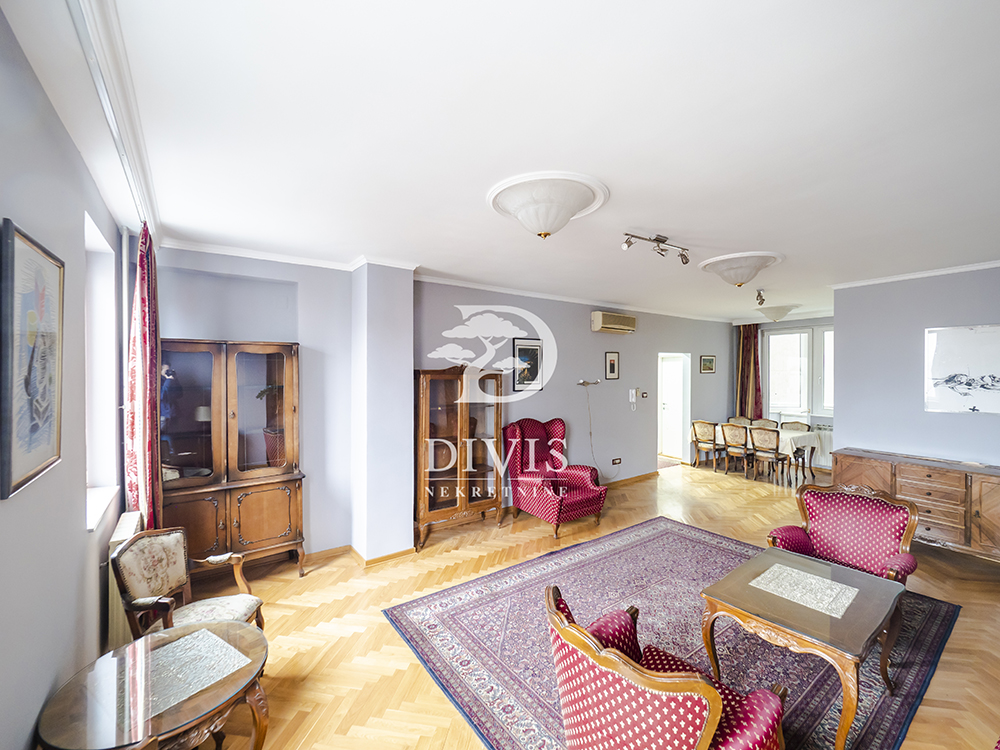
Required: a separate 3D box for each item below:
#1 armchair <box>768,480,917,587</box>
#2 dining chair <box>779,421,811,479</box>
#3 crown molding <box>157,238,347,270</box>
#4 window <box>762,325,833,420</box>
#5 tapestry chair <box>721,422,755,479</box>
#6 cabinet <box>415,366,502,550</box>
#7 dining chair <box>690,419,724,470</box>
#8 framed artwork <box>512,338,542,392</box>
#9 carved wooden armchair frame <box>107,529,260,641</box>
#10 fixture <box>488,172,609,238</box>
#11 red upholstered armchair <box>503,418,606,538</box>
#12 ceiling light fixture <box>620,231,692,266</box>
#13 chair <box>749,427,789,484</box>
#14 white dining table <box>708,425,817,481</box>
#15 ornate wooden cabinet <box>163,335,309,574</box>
[{"bbox_3d":[2.150,1.260,2.580,0.680,0.940,0.700,0,0,-39],"label":"armchair"},{"bbox_3d":[4.784,1.258,6.667,0.520,0.880,0.445,0,1,-34],"label":"dining chair"},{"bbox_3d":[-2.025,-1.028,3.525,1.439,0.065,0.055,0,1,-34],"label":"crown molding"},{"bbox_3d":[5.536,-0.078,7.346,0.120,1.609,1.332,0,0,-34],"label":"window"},{"bbox_3d":[4.188,1.281,6.961,0.530,0.870,0.470,0,0,-34],"label":"tapestry chair"},{"bbox_3d":[-0.475,0.793,4.301,1.000,1.790,0.380,0,0,-36],"label":"cabinet"},{"bbox_3d":[3.836,1.250,7.316,0.520,0.880,0.445,0,1,-34],"label":"dining chair"},{"bbox_3d":[0.377,-0.127,5.132,0.500,0.660,0.030,0,0,-36],"label":"framed artwork"},{"bbox_3d":[-1.620,1.285,2.130,0.570,0.890,0.540,0,0,10],"label":"carved wooden armchair frame"},{"bbox_3d":[0.290,-0.928,2.426,0.690,0.230,0.690,0,1,0],"label":"fixture"},{"bbox_3d":[0.642,1.120,4.712,0.820,1.140,0.870,0,0,-36],"label":"red upholstered armchair"},{"bbox_3d":[1.222,-0.999,3.123,0.720,0.200,0.160,0,0,-34],"label":"ceiling light fixture"},{"bbox_3d":[4.331,1.259,6.488,0.520,0.880,0.445,0,1,-34],"label":"chair"},{"bbox_3d":[4.324,1.316,6.996,1.000,0.750,1.600,0,1,-34],"label":"white dining table"},{"bbox_3d":[-2.203,0.729,3.248,1.080,2.000,0.410,0,1,-36],"label":"ornate wooden cabinet"}]

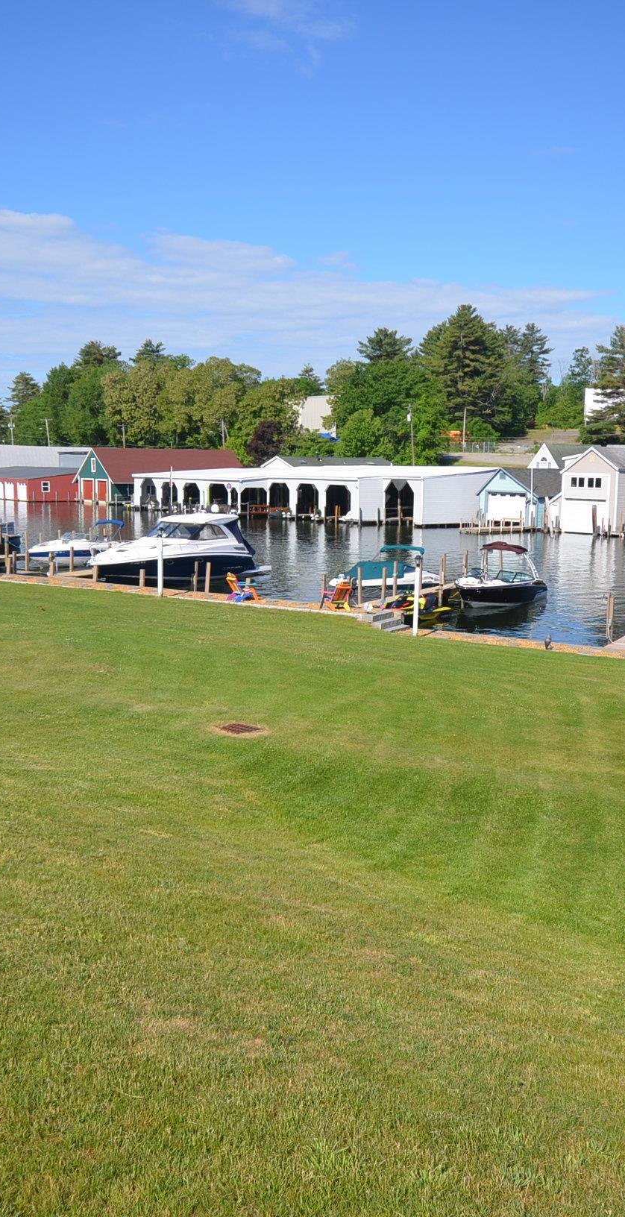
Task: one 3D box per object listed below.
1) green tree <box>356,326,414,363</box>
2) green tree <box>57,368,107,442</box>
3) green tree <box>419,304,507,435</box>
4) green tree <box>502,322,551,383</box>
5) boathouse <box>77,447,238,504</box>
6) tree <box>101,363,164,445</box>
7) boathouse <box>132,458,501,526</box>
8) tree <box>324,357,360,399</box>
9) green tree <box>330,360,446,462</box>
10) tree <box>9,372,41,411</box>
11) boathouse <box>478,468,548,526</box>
[{"bbox_3d":[12.439,-37.252,180.687,10.500,19.750,10.500,1,8,4],"label":"green tree"},{"bbox_3d":[-46.573,-39.479,216.725,10.800,19.180,10.800,-1,8,-12],"label":"green tree"},{"bbox_3d":[25.603,-39.427,178.549,14.000,21.830,14.000,2,8,8],"label":"green tree"},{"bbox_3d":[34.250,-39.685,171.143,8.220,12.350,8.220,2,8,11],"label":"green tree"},{"bbox_3d":[-19.369,-17.099,137.366,19.520,6.810,9.540,-5,10,-36],"label":"boathouse"},{"bbox_3d":[-36.116,-39.064,213.686,12.500,19.760,12.500,-1,8,-9],"label":"tree"},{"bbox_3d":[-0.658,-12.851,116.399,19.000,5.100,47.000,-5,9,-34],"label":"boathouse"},{"bbox_3d":[5.369,-35.687,180.915,7.500,13.500,7.500,1,8,2],"label":"tree"},{"bbox_3d":[11.933,-30.069,163.921,17.000,16.240,17.000,1,8,4],"label":"green tree"},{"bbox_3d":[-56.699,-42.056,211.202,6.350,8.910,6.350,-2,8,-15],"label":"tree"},{"bbox_3d":[20.064,-9.633,92.333,9.300,5.010,7.280,-5,10,-36],"label":"boathouse"}]

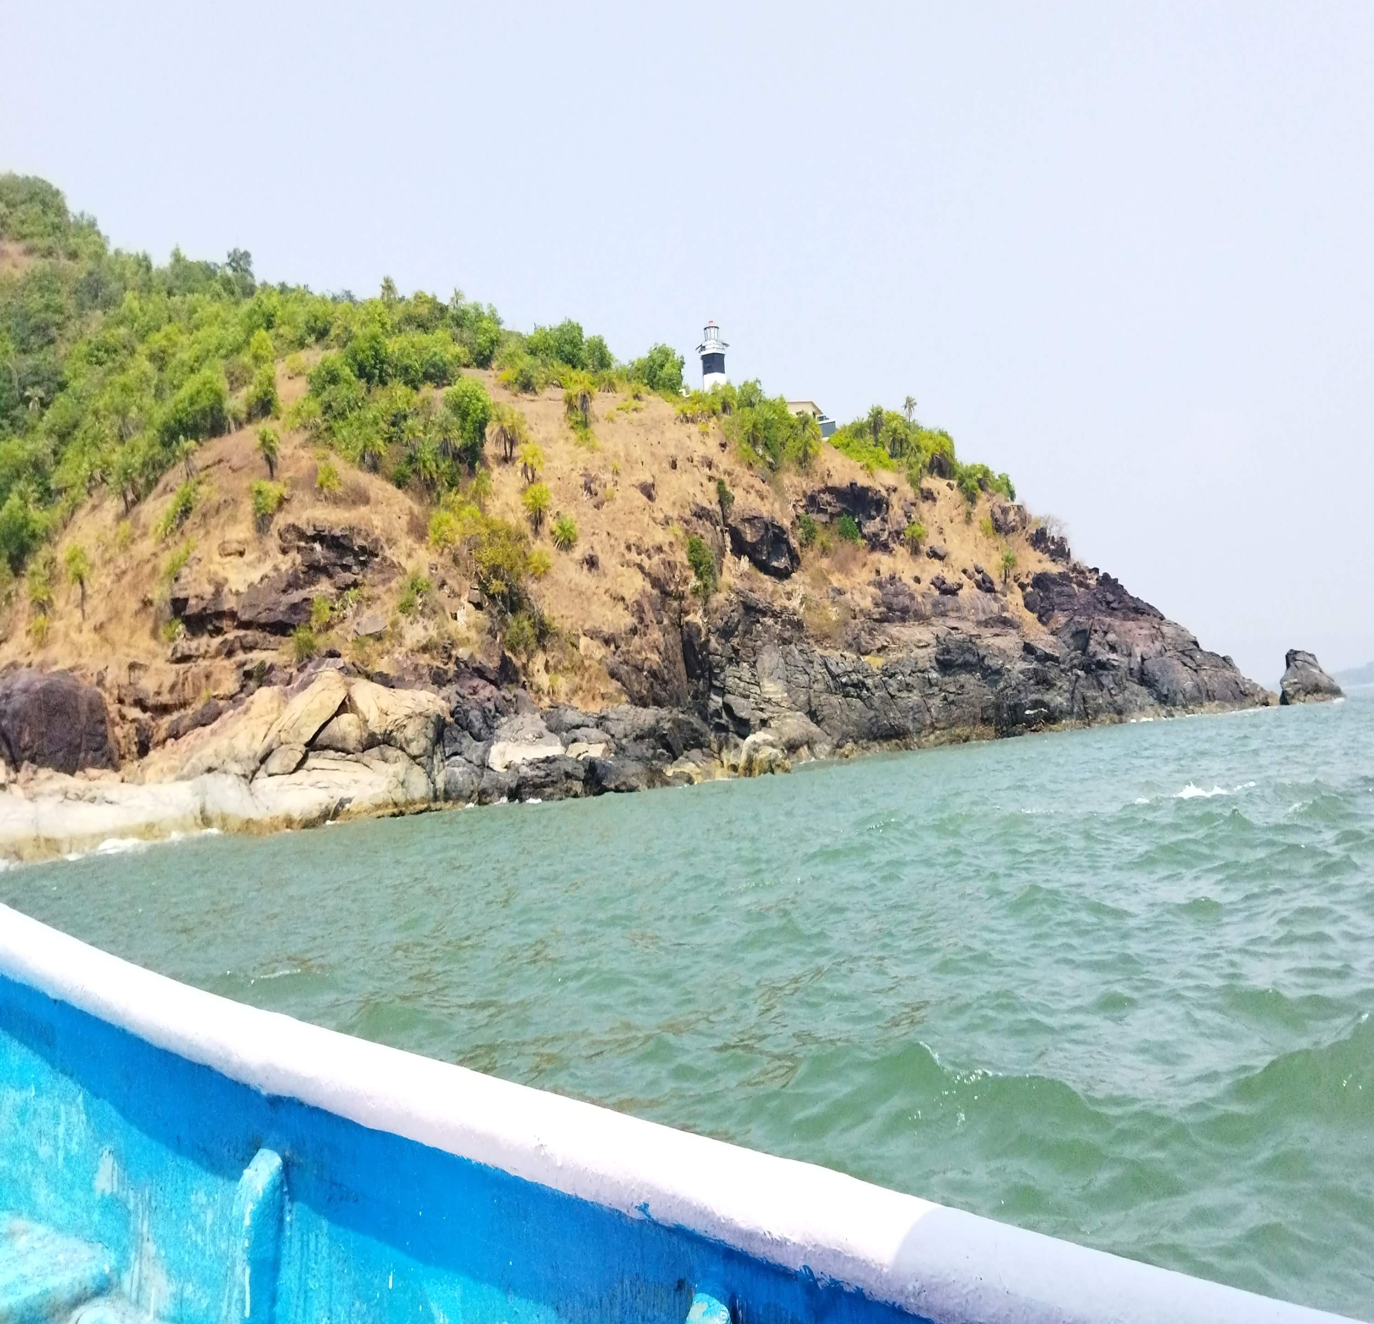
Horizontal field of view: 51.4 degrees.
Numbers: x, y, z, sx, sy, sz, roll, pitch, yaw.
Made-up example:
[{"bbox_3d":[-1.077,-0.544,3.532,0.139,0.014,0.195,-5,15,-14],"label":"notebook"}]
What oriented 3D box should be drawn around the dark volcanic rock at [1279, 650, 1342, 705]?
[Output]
[{"bbox_3d":[58.190,1.470,133.000,5.300,4.700,4.600,-8,-4,23],"label":"dark volcanic rock"}]

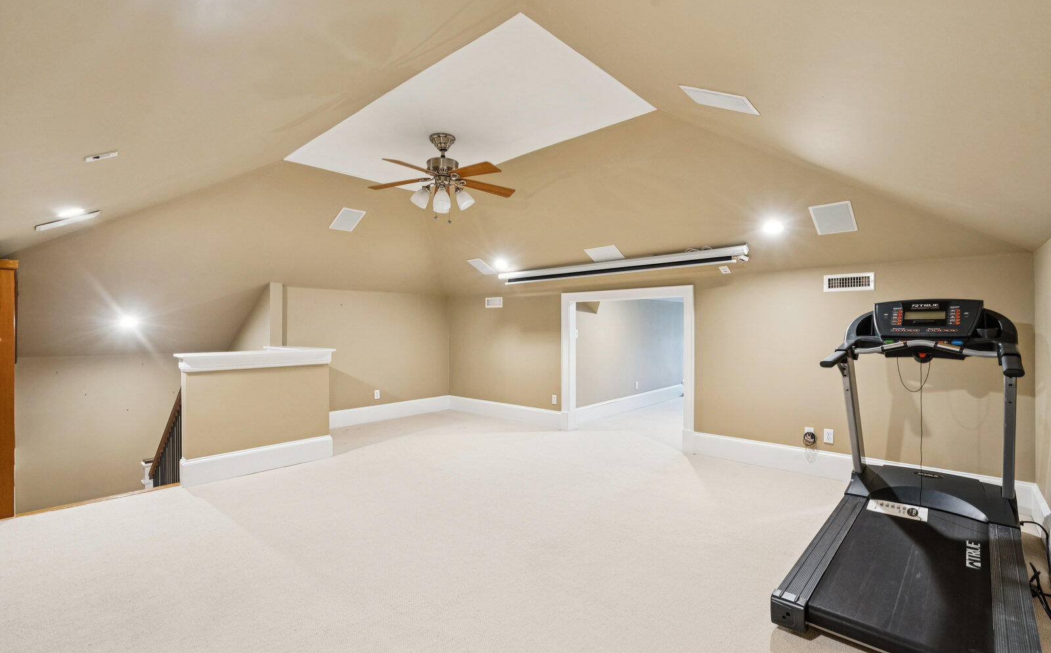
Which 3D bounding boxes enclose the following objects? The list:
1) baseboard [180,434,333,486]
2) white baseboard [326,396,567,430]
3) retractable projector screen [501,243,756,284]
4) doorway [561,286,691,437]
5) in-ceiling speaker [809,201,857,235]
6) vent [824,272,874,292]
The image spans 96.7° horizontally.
[{"bbox_3d":[-2.291,1.164,4.119,0.035,0.214,1.191,0,0,42],"label":"baseboard"},{"bbox_3d":[-1.063,1.157,5.630,2.167,0.217,2.079,0,0,42],"label":"white baseboard"},{"bbox_3d":[0.733,-0.581,4.791,2.907,0.139,0.110,0,0,42],"label":"retractable projector screen"},{"bbox_3d":[1.089,0.427,5.170,1.638,1.657,0.170,0,0,42],"label":"doorway"},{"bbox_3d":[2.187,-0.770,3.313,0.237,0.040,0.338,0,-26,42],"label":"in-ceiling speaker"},{"bbox_3d":[2.565,-0.348,3.714,0.334,0.135,0.030,0,0,42],"label":"vent"}]

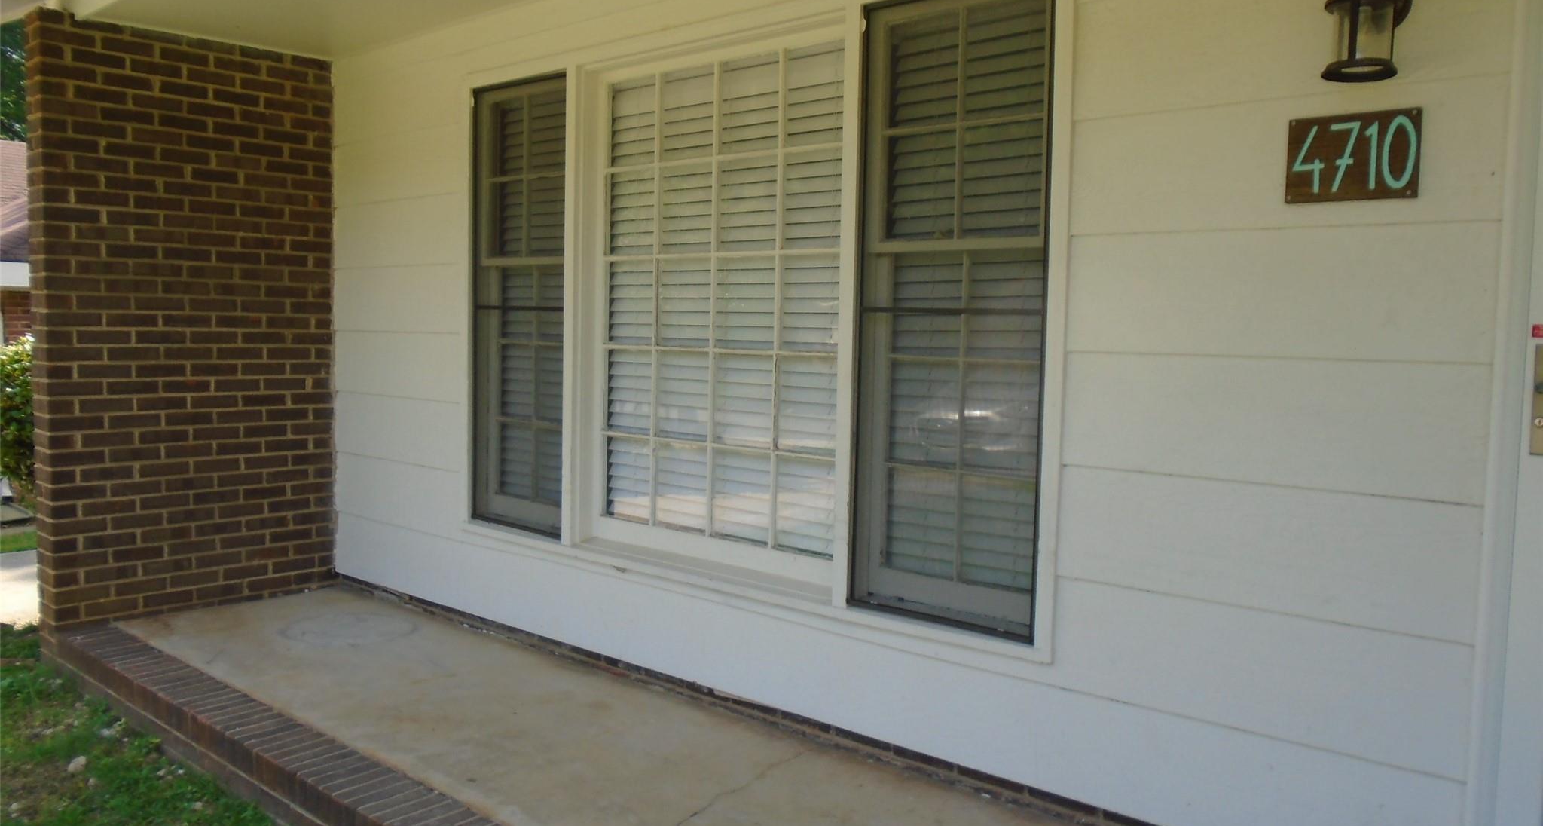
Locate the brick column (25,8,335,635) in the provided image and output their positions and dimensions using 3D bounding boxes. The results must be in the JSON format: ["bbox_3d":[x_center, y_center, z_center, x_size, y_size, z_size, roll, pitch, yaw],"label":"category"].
[{"bbox_3d":[-2.470,-0.372,4.959,0.198,2.397,1.169,5,6,42],"label":"brick column"}]

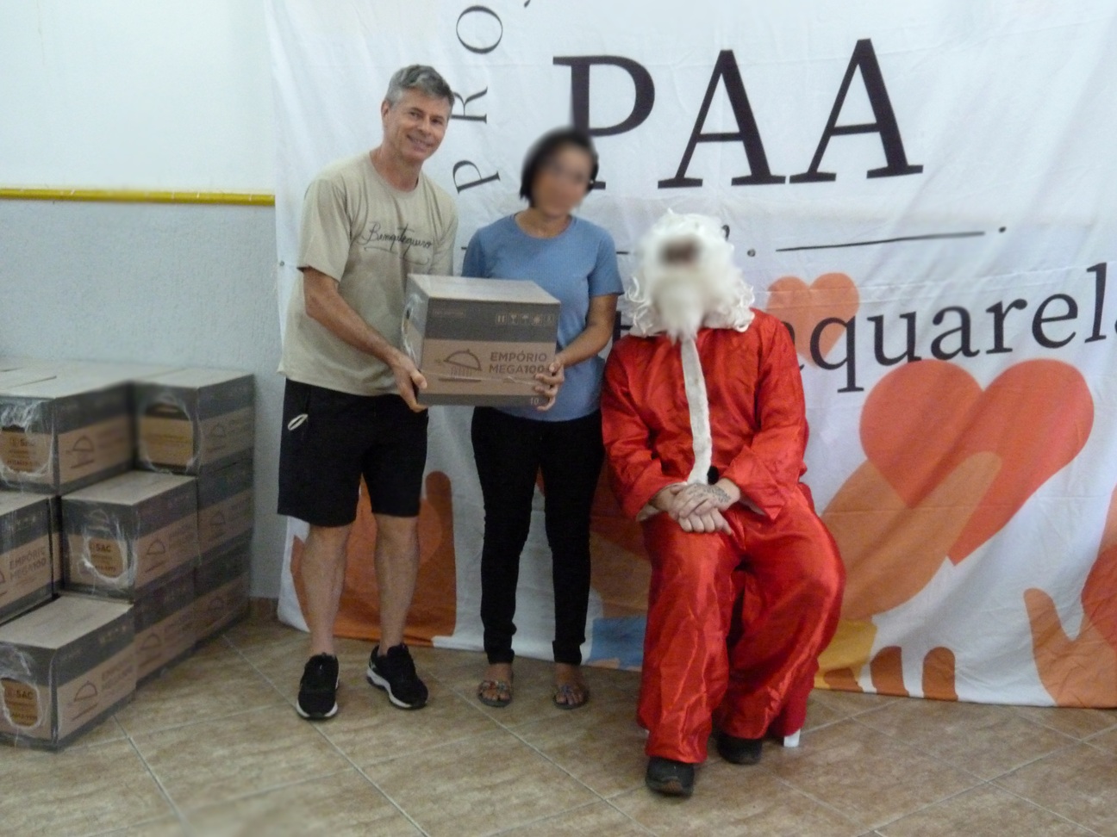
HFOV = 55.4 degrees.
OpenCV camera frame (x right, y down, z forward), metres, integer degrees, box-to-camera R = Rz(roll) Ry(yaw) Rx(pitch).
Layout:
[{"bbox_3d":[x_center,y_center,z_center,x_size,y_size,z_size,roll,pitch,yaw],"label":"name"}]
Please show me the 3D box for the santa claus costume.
[{"bbox_3d":[0.414,0.171,2.838,0.595,1.400,0.700,3,9,2],"label":"santa claus costume"}]

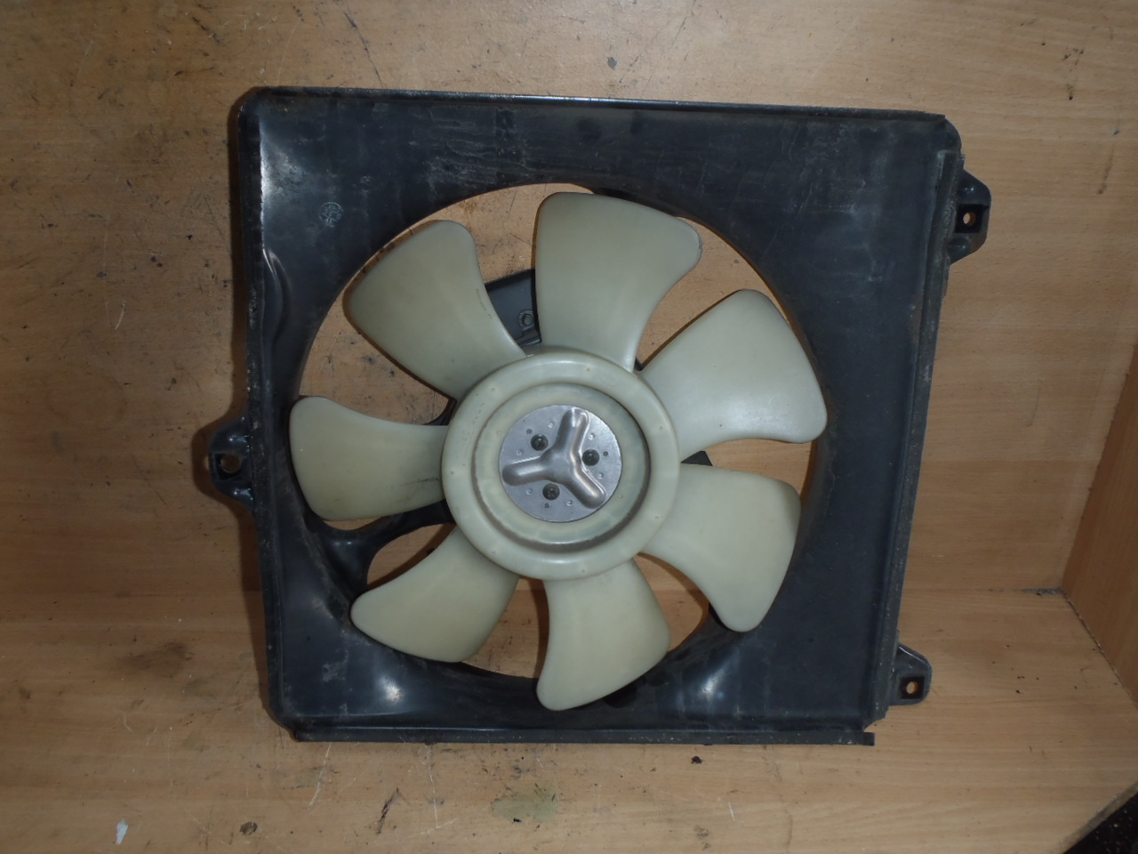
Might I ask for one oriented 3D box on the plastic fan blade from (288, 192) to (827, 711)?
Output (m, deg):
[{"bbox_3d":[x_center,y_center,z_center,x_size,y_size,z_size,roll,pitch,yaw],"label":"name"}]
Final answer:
[{"bbox_3d":[-0.006,0.023,0.567,0.325,0.322,0.055,-1,15,-2],"label":"plastic fan blade"}]

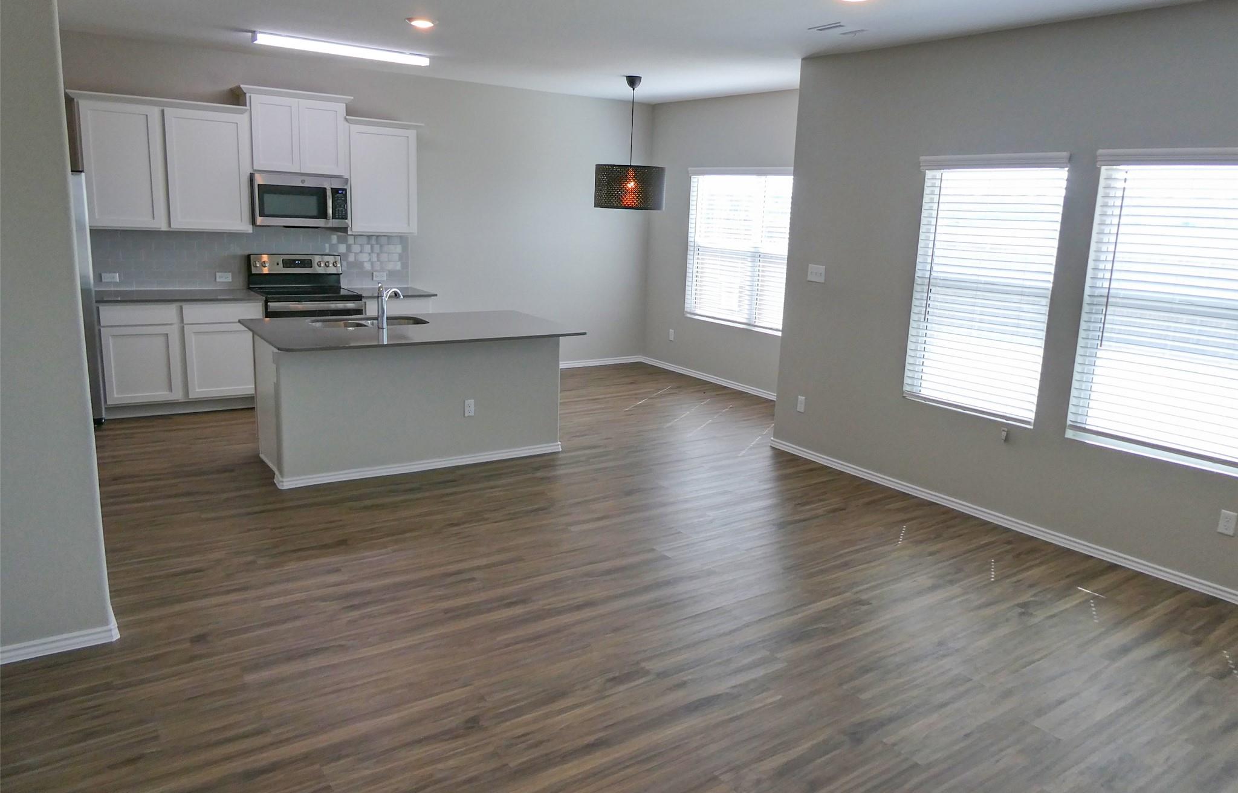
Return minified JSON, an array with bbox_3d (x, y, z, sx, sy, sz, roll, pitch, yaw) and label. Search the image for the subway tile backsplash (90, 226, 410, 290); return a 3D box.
[{"bbox_3d":[-2.974,-1.155,7.199,2.505,0.468,0.017,-6,15,-34],"label":"subway tile backsplash"}]

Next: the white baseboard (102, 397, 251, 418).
[{"bbox_3d":[-3.310,0.082,6.582,1.092,0.099,0.020,-6,15,-35],"label":"white baseboard"}]

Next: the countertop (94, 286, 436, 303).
[{"bbox_3d":[-2.804,-0.844,6.997,2.540,0.035,0.645,-6,15,-34],"label":"countertop"}]

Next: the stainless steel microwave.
[{"bbox_3d":[-2.638,-1.607,7.048,0.753,0.410,0.397,-6,15,-35],"label":"stainless steel microwave"}]

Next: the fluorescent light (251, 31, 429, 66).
[{"bbox_3d":[-1.970,-2.495,6.178,1.231,0.074,0.124,-6,15,-35],"label":"fluorescent light"}]

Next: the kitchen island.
[{"bbox_3d":[-1.289,0.005,5.526,1.935,0.914,1.110,-6,15,-34],"label":"kitchen island"}]

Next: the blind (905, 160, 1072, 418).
[{"bbox_3d":[2.086,-0.649,5.013,0.084,1.465,0.907,-6,15,-35],"label":"blind"}]

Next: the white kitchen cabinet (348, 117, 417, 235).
[{"bbox_3d":[-2.082,-1.885,7.431,0.630,0.943,0.362,-6,15,-34],"label":"white kitchen cabinet"}]

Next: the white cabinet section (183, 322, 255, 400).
[{"bbox_3d":[-3.204,-0.344,6.882,0.575,0.585,0.550,-6,15,-34],"label":"white cabinet section"}]

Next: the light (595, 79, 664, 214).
[{"bbox_3d":[0.109,-2.135,7.258,0.590,1.074,0.590,3,13,-1],"label":"light"}]

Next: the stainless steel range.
[{"bbox_3d":[-2.603,-0.562,7.147,0.757,1.177,0.685,-6,15,-35],"label":"stainless steel range"}]

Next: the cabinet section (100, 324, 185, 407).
[{"bbox_3d":[-3.675,-0.295,6.569,0.490,0.585,0.550,-6,15,-34],"label":"cabinet section"}]

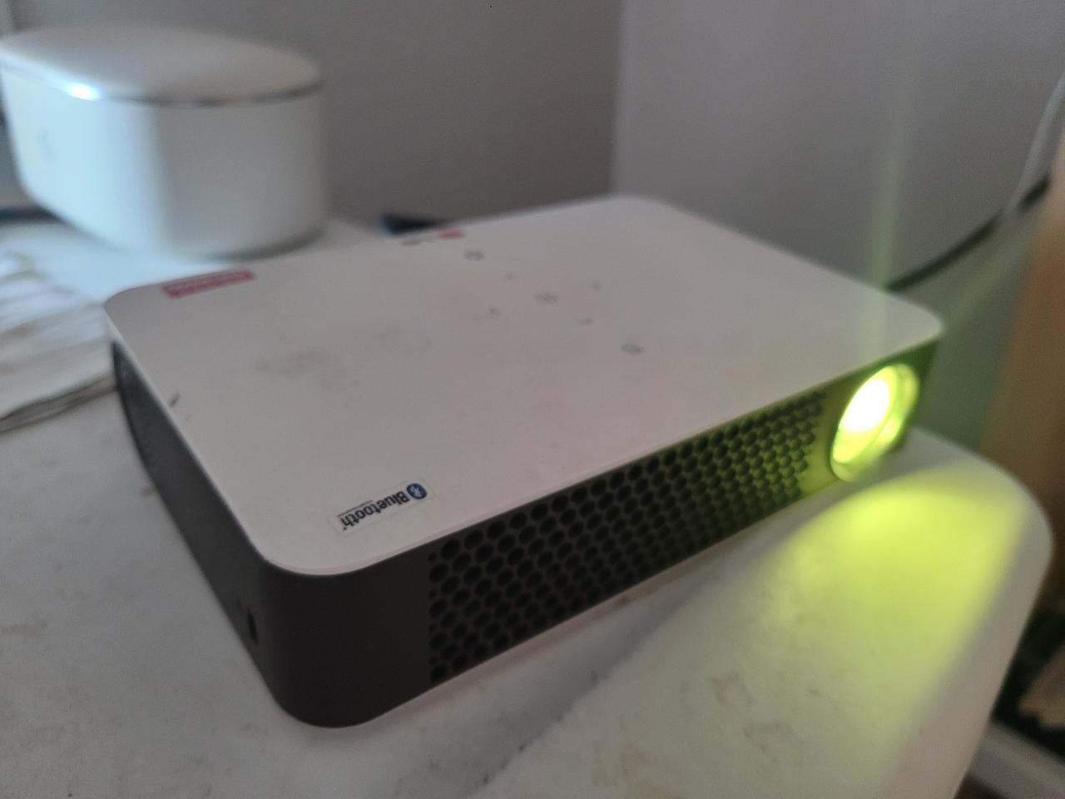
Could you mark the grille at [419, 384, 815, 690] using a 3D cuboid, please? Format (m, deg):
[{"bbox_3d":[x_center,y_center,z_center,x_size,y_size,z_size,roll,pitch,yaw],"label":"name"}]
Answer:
[{"bbox_3d":[0.022,0.022,0.153,0.099,0.030,0.005,-18,37,-32],"label":"grille"}]

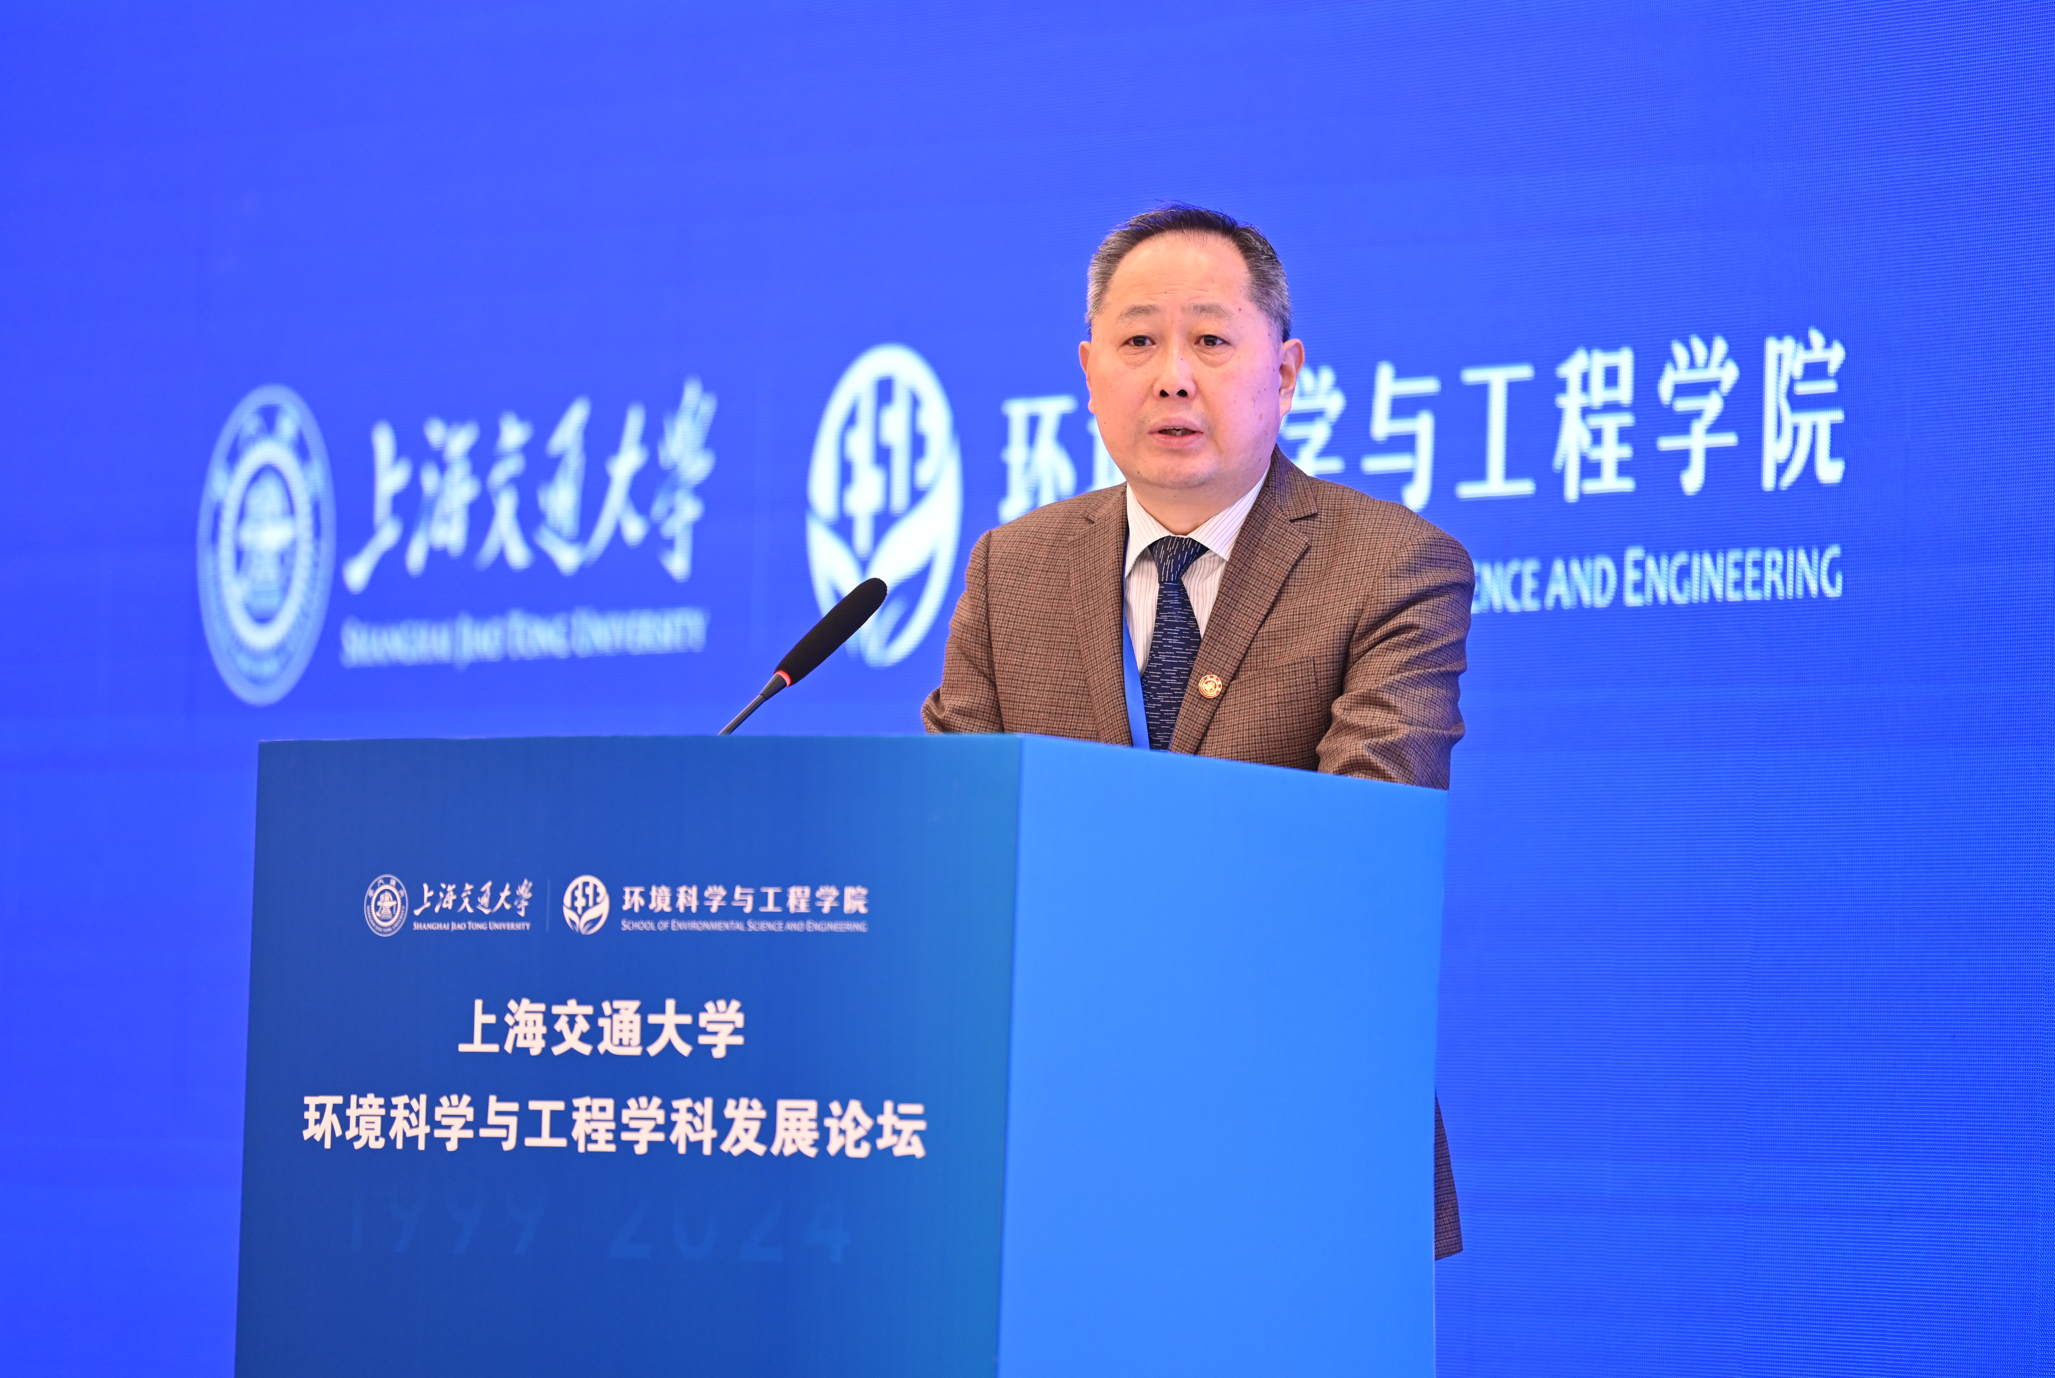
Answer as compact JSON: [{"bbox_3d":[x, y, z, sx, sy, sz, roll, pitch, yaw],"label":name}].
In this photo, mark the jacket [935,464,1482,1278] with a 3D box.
[{"bbox_3d":[0.142,0.151,9.720,0.520,0.710,0.380,1,-3,25],"label":"jacket"}]

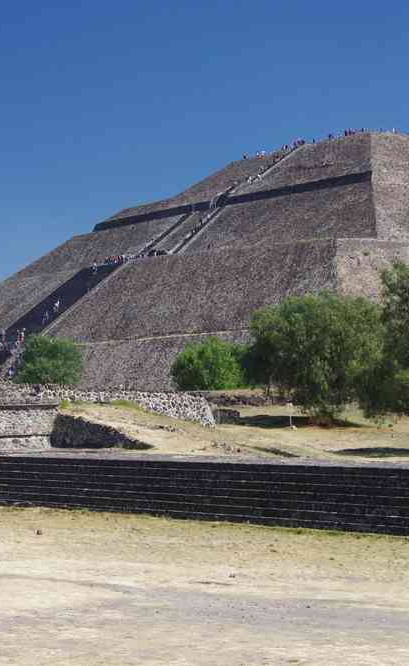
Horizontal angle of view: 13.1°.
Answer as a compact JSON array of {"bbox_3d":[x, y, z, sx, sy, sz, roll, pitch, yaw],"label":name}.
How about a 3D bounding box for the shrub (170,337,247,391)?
[{"bbox_3d":[0.288,2.348,127.992,5.622,4.192,5.341,0,-3,0],"label":"shrub"}]

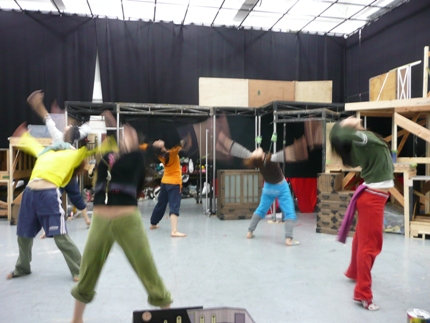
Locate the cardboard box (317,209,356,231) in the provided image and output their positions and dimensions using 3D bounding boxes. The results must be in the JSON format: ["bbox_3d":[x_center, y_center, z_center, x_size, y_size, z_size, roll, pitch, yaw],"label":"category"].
[{"bbox_3d":[1.884,0.894,5.286,0.530,0.360,0.450,0,1,32],"label":"cardboard box"}]

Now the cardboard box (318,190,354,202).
[{"bbox_3d":[1.884,0.542,5.283,0.530,0.135,0.450,0,1,32],"label":"cardboard box"}]

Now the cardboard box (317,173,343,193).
[{"bbox_3d":[1.777,0.329,5.349,0.275,0.290,0.450,0,1,32],"label":"cardboard box"}]

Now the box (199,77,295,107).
[{"bbox_3d":[0.781,-1.510,8.244,2.312,0.837,0.200,0,1,-10],"label":"box"}]

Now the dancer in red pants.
[{"bbox_3d":[1.200,0.370,2.903,0.480,1.450,0.580,0,1,12],"label":"dancer in red pants"}]

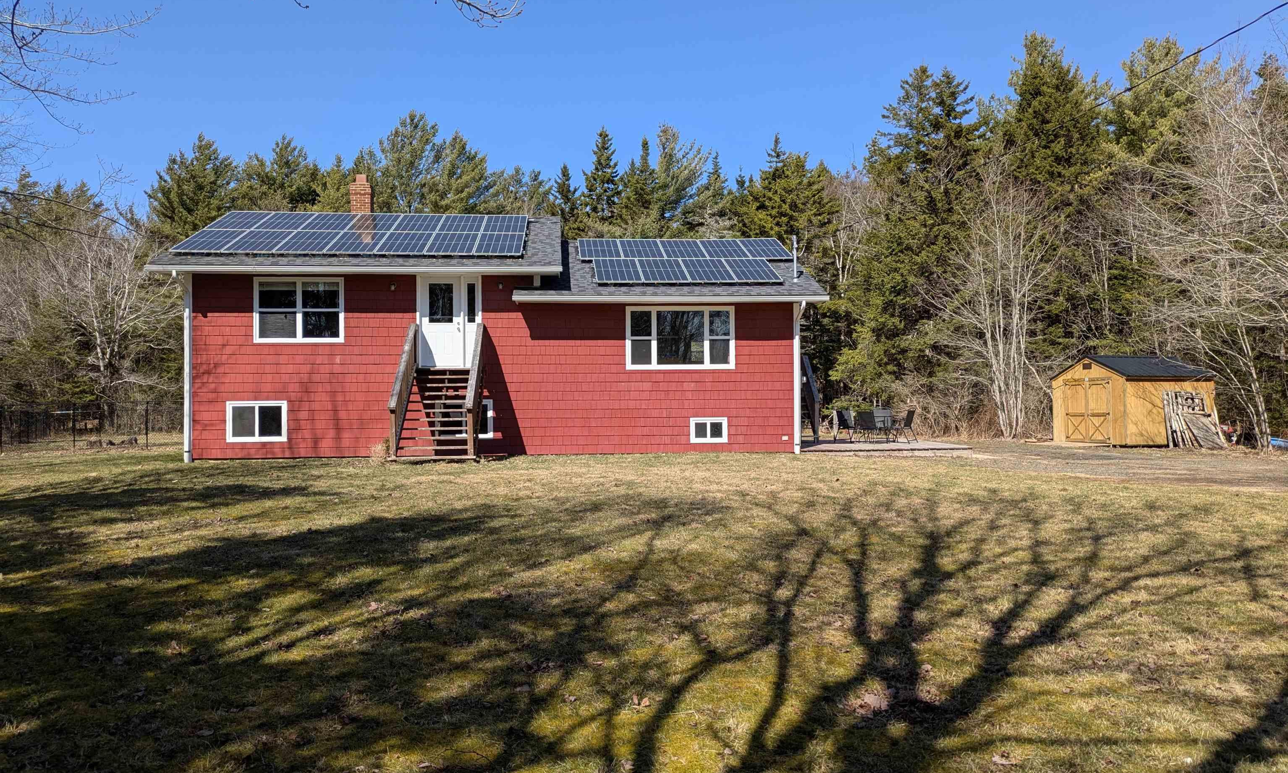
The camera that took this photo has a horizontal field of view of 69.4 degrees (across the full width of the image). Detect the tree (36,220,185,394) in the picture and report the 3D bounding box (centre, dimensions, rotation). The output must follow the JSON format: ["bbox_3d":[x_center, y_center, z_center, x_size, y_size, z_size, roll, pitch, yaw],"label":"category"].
[{"bbox_3d":[-18.787,-2.057,32.515,5.200,7.510,5.000,0,0,0],"label":"tree"}]

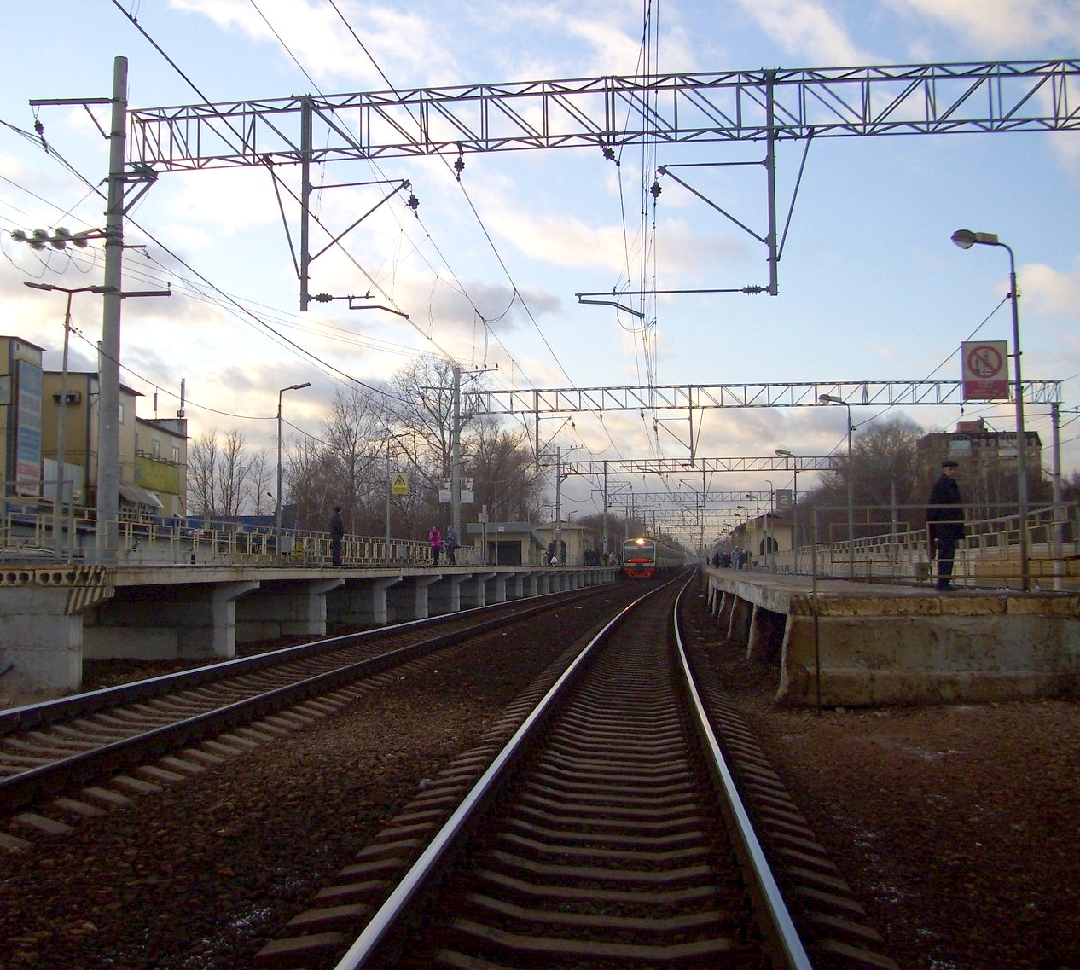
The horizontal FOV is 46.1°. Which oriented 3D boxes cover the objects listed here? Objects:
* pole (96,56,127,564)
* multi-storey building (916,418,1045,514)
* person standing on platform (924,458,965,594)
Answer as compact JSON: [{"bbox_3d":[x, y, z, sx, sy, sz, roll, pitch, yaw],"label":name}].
[{"bbox_3d":[-9.292,-3.497,27.682,0.480,11.939,0.480,0,-4,0],"label":"pole"},{"bbox_3d":[113.519,3.418,328.460,29.000,39.415,17.000,0,-4,7],"label":"multi-storey building"},{"bbox_3d":[5.493,0.548,17.200,0.380,1.758,0.530,-3,-5,38],"label":"person standing on platform"}]

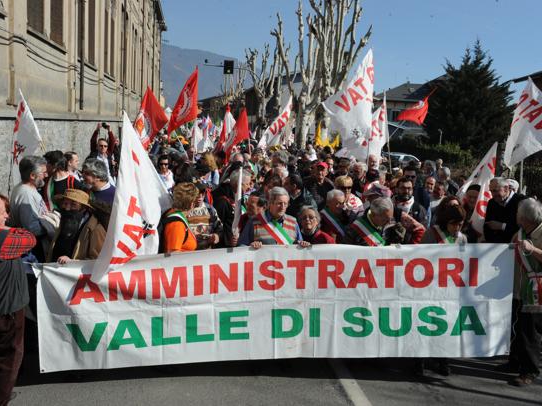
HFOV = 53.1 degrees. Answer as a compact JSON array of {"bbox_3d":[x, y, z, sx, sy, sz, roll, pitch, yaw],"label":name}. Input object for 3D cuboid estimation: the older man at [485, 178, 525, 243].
[{"bbox_3d":[2.422,0.616,5.771,0.550,1.740,0.400,6,9,26],"label":"older man"}]

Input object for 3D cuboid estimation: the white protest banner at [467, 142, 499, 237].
[{"bbox_3d":[1.962,-0.136,5.100,0.520,0.900,0.280,2,8,17],"label":"white protest banner"}]

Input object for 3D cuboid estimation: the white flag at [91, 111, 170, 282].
[{"bbox_3d":[-1.193,-0.047,4.600,0.680,1.420,0.400,0,8,-6],"label":"white flag"}]

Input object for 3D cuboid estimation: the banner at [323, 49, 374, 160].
[{"bbox_3d":[1.058,-1.345,7.400,0.700,1.500,0.350,2,8,6],"label":"banner"}]

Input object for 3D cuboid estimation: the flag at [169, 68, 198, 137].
[{"bbox_3d":[-1.582,-1.854,9.800,0.580,1.250,0.320,1,8,-11],"label":"flag"}]

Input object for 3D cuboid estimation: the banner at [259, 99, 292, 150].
[{"bbox_3d":[0.091,-1.593,11.000,0.680,1.050,0.350,2,8,6],"label":"banner"}]

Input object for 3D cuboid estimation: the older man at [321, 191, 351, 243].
[{"bbox_3d":[0.627,0.685,5.566,0.540,1.660,0.380,-1,9,-21],"label":"older man"}]

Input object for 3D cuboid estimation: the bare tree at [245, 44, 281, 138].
[{"bbox_3d":[-0.548,-6.286,34.092,2.300,7.270,2.300,1,8,0],"label":"bare tree"}]

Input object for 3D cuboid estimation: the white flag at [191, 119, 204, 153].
[{"bbox_3d":[-1.763,-1.619,13.000,0.340,0.820,0.250,0,8,-6],"label":"white flag"}]

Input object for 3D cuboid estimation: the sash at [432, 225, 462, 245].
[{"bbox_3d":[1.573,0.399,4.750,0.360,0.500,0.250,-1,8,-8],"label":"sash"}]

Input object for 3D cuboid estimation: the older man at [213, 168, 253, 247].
[{"bbox_3d":[-0.428,0.513,5.822,0.550,1.750,0.420,-4,10,-37],"label":"older man"}]

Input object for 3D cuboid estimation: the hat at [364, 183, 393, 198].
[{"bbox_3d":[1.012,-0.119,5.150,0.210,0.150,0.280,7,10,40],"label":"hat"}]

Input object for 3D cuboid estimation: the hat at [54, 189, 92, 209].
[{"bbox_3d":[-1.677,-0.030,4.600,0.330,0.140,0.350,15,12,-8],"label":"hat"}]

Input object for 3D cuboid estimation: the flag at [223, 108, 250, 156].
[{"bbox_3d":[-0.728,-1.488,11.600,0.620,1.080,0.300,1,8,-11],"label":"flag"}]

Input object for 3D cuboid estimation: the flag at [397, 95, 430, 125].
[{"bbox_3d":[2.630,-1.725,10.000,0.680,0.580,0.350,2,8,17],"label":"flag"}]

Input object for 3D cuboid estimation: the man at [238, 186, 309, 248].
[{"bbox_3d":[0.030,0.698,4.831,0.580,1.680,0.420,-1,8,-7],"label":"man"}]

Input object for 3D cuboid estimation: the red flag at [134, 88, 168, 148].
[{"bbox_3d":[-1.941,-1.388,8.800,0.600,1.020,0.350,-2,8,-11],"label":"red flag"}]

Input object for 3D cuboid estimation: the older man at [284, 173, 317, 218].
[{"bbox_3d":[0.272,0.535,6.120,0.360,1.720,0.520,-6,11,-44],"label":"older man"}]

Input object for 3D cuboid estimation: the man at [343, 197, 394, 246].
[{"bbox_3d":[0.867,0.745,4.826,0.560,1.600,0.440,-2,8,-14],"label":"man"}]

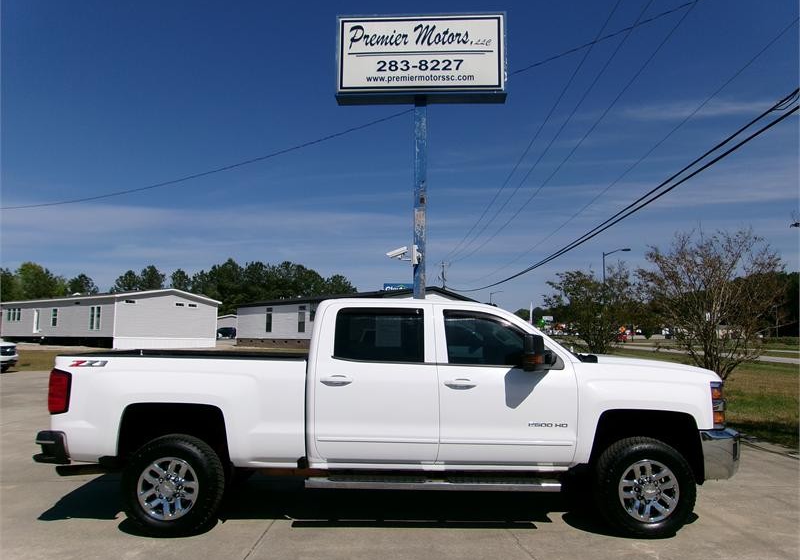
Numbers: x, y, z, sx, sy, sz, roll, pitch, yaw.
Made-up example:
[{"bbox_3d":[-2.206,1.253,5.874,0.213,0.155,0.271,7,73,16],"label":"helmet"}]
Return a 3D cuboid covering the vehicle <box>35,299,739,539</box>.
[{"bbox_3d":[-0.007,1.194,6.079,6.080,1.970,2.120,0,-4,0],"label":"vehicle"}]

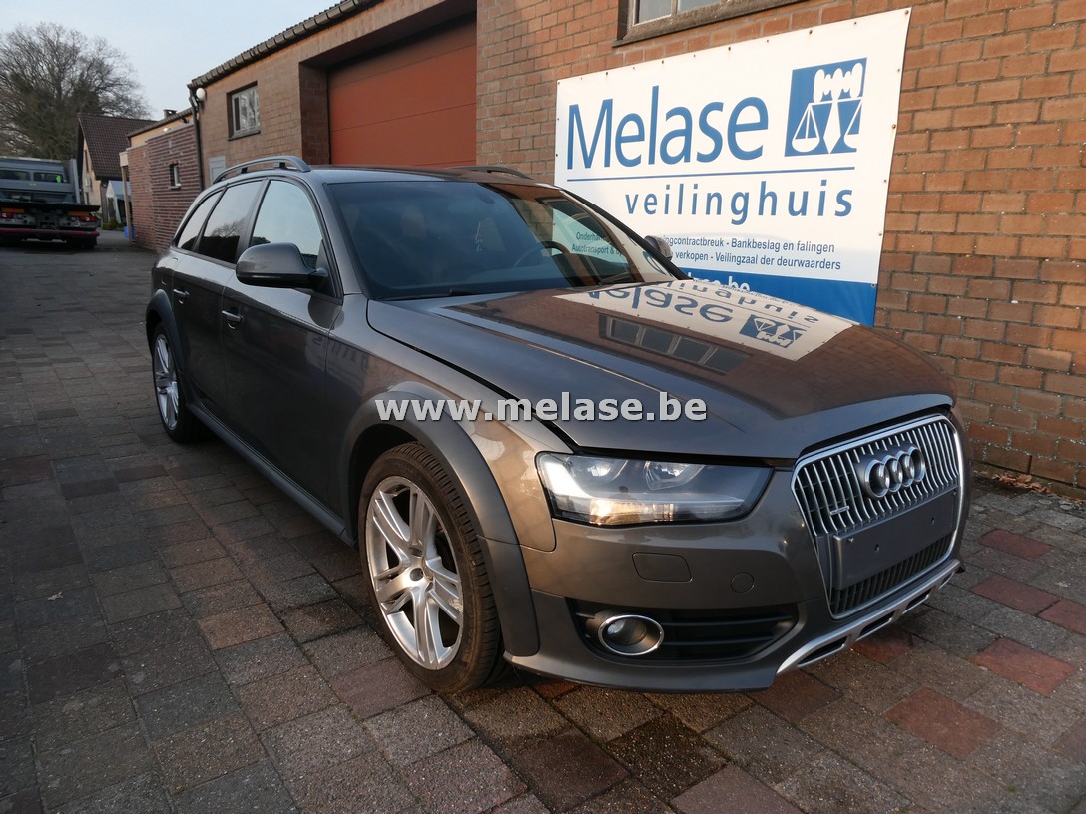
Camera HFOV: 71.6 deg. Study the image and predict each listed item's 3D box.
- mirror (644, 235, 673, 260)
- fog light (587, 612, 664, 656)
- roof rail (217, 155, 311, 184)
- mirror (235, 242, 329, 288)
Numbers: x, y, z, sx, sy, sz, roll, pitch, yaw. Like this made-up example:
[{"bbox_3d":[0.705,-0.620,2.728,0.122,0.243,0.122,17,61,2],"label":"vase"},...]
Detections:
[{"bbox_3d":[0.555,-0.721,3.570,0.235,0.160,0.160,-10,18,-37],"label":"mirror"},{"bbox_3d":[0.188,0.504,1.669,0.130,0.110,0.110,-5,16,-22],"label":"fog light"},{"bbox_3d":[-1.414,-1.148,3.635,0.065,0.085,1.622,-9,17,-35],"label":"roof rail"},{"bbox_3d":[-0.867,-0.466,2.476,0.235,0.160,0.160,-10,18,-37],"label":"mirror"}]

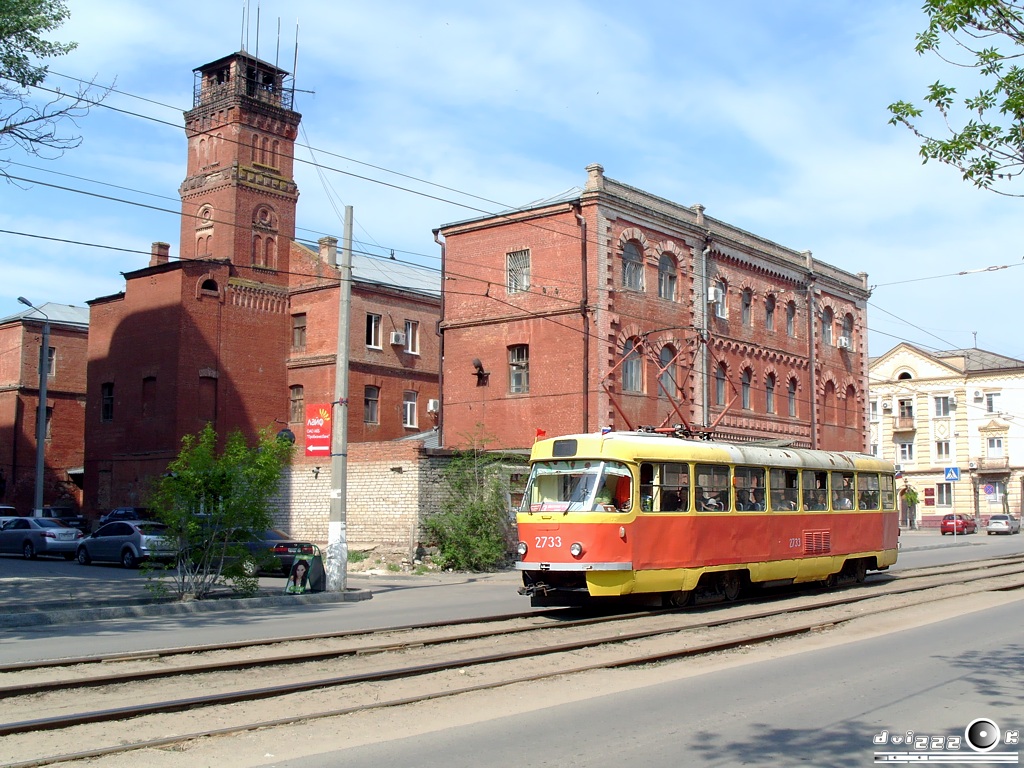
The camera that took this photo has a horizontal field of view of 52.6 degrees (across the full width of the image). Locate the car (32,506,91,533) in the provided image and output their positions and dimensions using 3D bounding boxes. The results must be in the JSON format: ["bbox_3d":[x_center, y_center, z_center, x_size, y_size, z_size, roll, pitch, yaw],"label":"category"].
[{"bbox_3d":[-24.812,7.499,56.489,3.850,1.540,1.650,-5,-8,38],"label":"car"}]

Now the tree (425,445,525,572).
[{"bbox_3d":[-1.094,3.631,30.200,2.900,3.700,2.700,1,-6,0],"label":"tree"}]

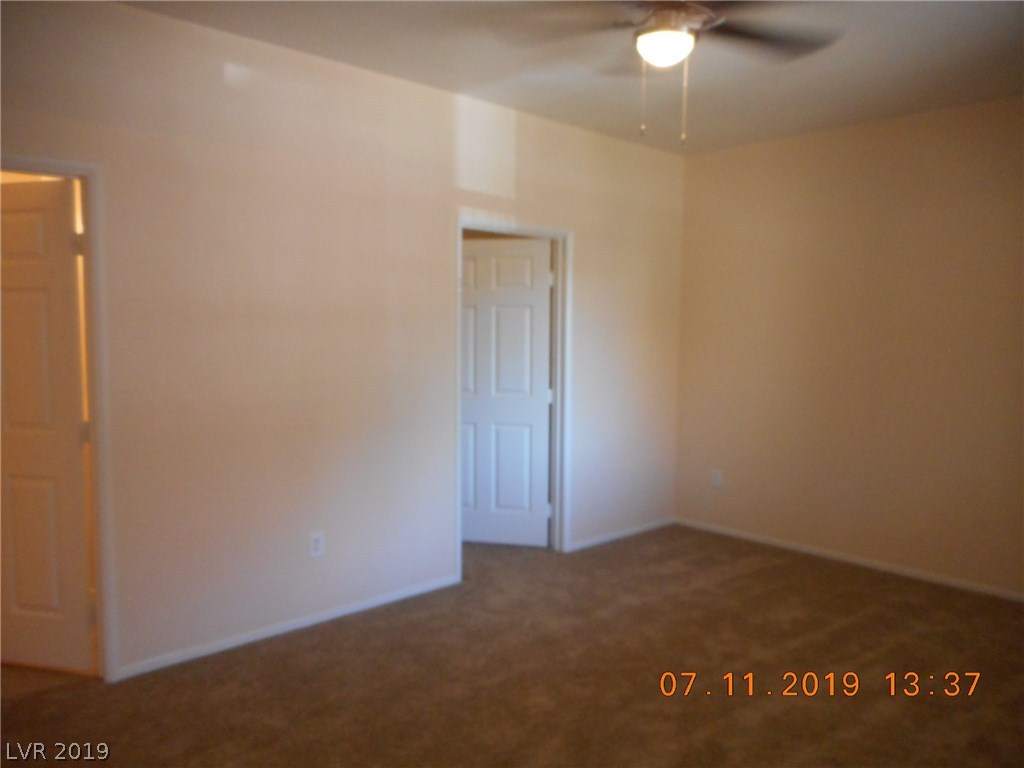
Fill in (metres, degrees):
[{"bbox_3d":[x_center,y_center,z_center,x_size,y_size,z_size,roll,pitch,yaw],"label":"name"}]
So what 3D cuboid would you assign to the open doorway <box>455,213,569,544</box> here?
[{"bbox_3d":[0.005,0.085,4.528,0.930,2.100,0.130,-3,6,-42],"label":"open doorway"}]

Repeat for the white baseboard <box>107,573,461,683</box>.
[{"bbox_3d":[-0.976,1.166,3.654,1.810,0.062,0.014,-3,6,-42],"label":"white baseboard"}]

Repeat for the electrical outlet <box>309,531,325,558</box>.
[{"bbox_3d":[-0.958,0.793,3.644,0.072,0.117,0.008,-3,6,-42],"label":"electrical outlet"}]

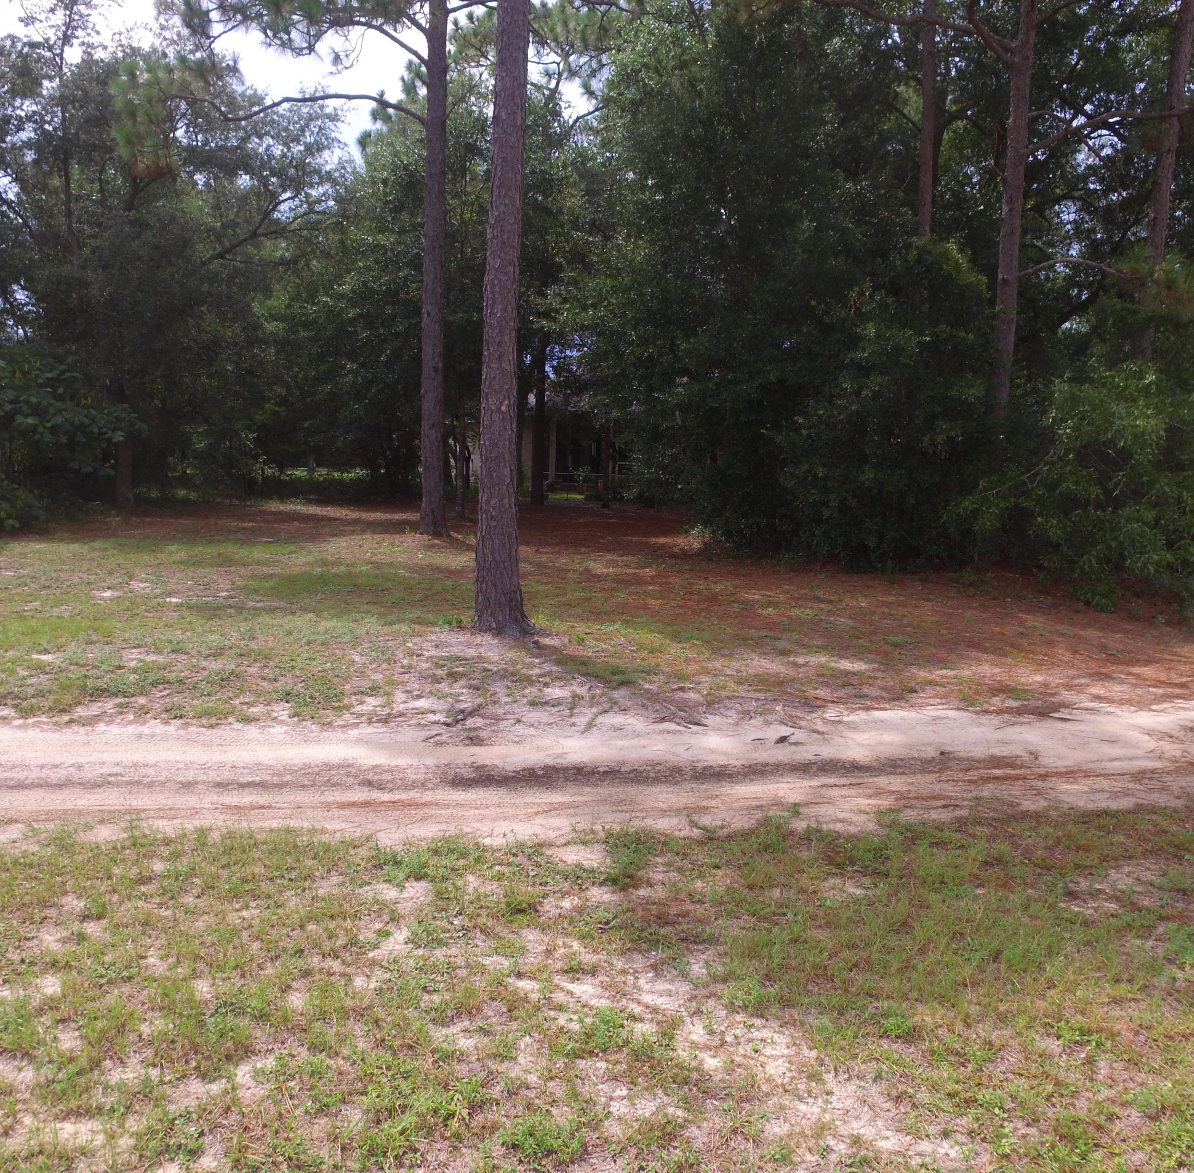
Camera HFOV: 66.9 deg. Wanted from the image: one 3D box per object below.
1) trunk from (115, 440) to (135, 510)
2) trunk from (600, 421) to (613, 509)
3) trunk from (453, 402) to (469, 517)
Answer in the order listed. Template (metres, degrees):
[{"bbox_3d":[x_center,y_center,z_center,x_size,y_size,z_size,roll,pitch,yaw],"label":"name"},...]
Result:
[{"bbox_3d":[-13.977,-3.290,26.635,0.510,2.000,0.510,1,9,0],"label":"trunk"},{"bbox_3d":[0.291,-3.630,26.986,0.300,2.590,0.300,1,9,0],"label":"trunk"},{"bbox_3d":[-3.674,-3.383,24.346,0.320,3.080,0.320,1,9,0],"label":"trunk"}]

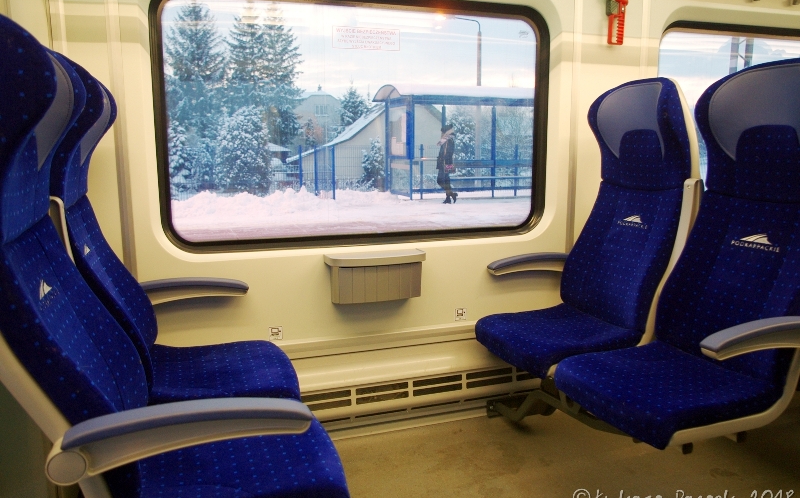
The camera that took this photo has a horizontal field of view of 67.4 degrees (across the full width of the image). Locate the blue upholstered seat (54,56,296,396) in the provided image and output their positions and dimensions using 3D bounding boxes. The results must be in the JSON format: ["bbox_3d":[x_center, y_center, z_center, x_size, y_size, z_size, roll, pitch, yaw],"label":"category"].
[{"bbox_3d":[-0.623,-0.037,1.615,0.611,0.938,0.477,-4,10,-19],"label":"blue upholstered seat"}]

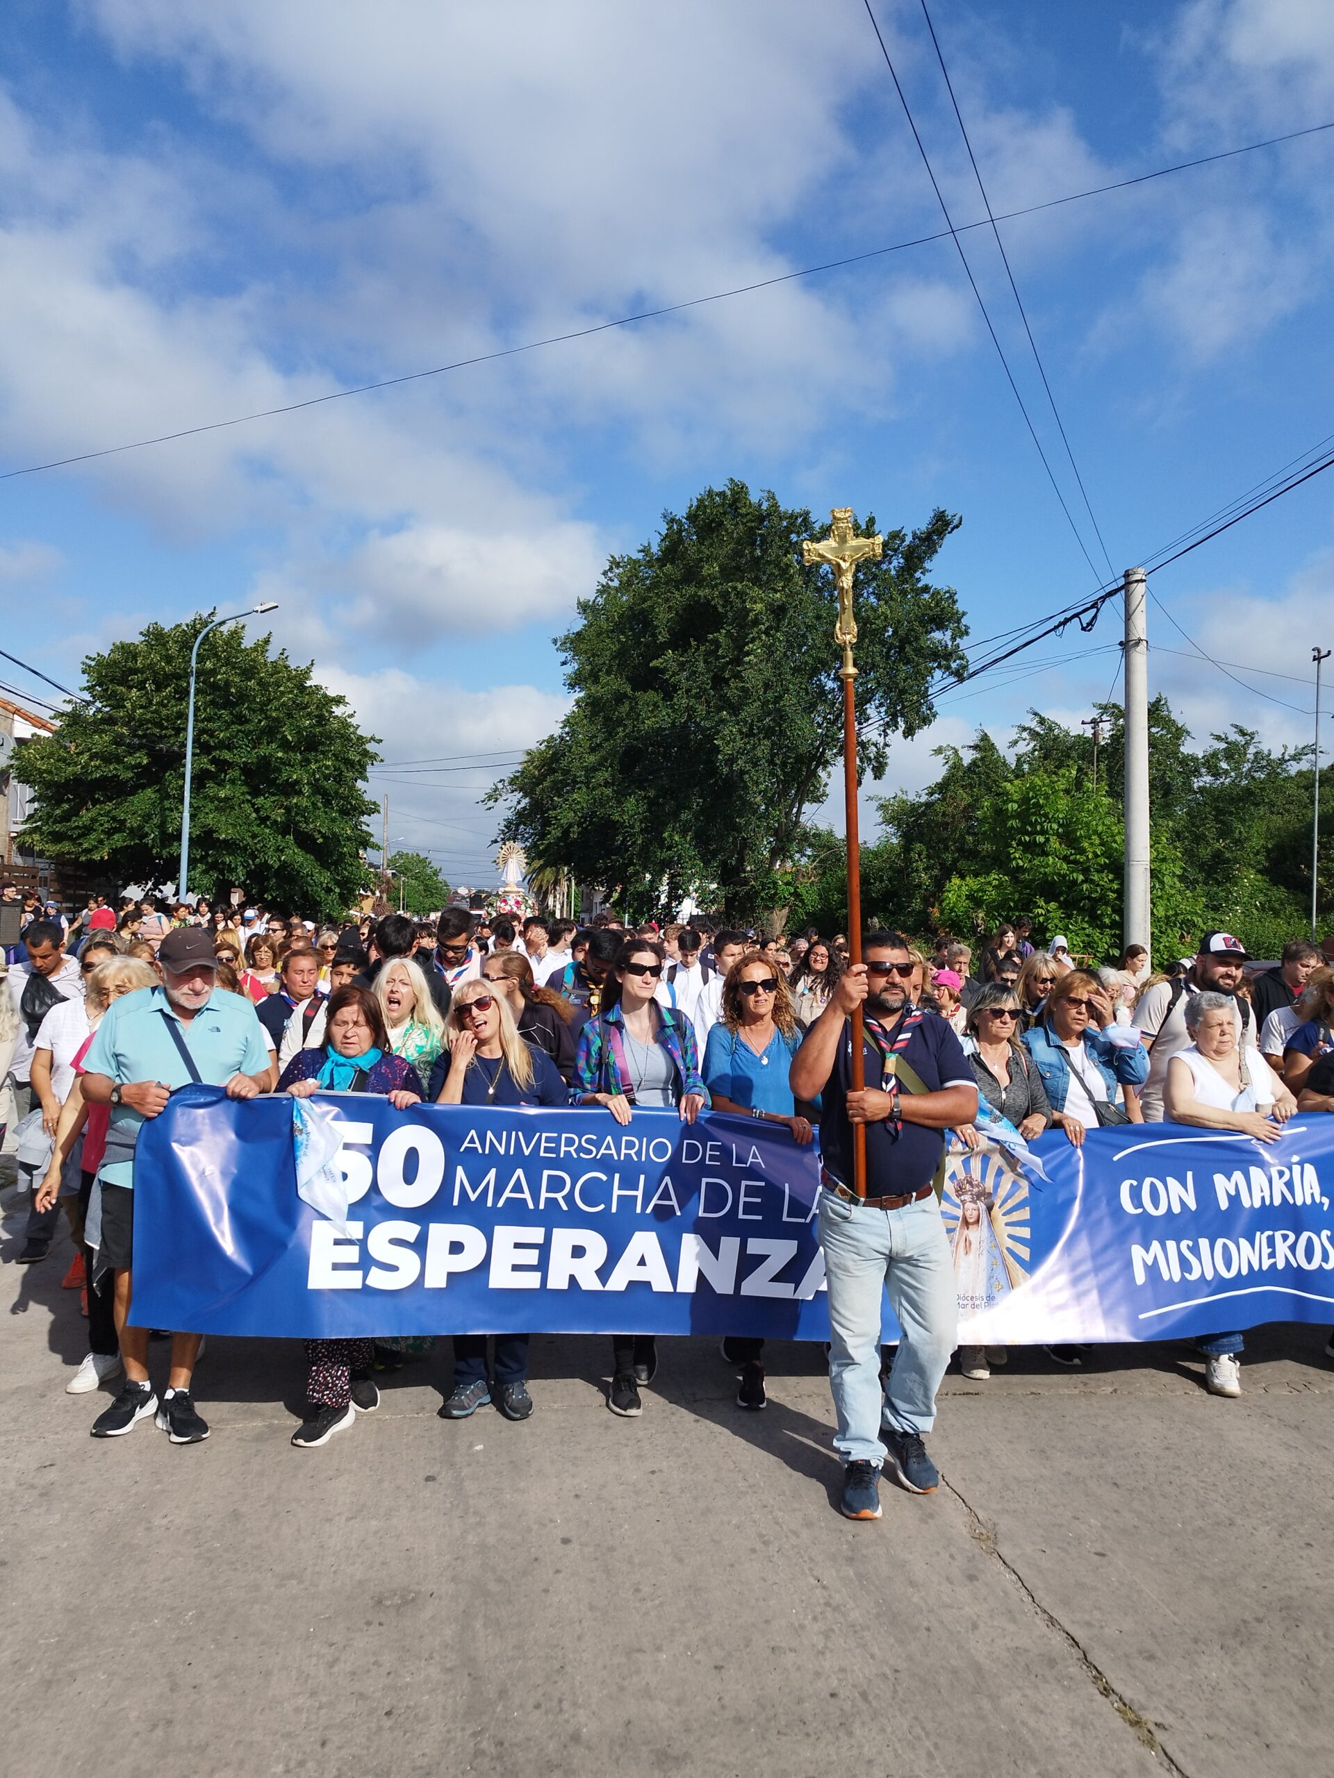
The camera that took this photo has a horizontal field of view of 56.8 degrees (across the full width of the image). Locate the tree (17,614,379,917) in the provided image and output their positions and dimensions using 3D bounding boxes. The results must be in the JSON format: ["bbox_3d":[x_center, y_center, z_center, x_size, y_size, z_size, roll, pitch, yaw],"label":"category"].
[{"bbox_3d":[-9.100,-1.800,24.000,7.000,7.000,6.800,1,0,0],"label":"tree"}]

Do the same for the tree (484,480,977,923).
[{"bbox_3d":[1.450,-3.850,29.000,11.200,11.400,10.500,1,0,0],"label":"tree"}]

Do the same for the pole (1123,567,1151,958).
[{"bbox_3d":[5.900,-1.070,15.500,0.330,5.900,0.330,1,0,0],"label":"pole"}]

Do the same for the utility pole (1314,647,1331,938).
[{"bbox_3d":[9.000,-0.710,17.000,0.200,5.200,0.130,1,0,0],"label":"utility pole"}]

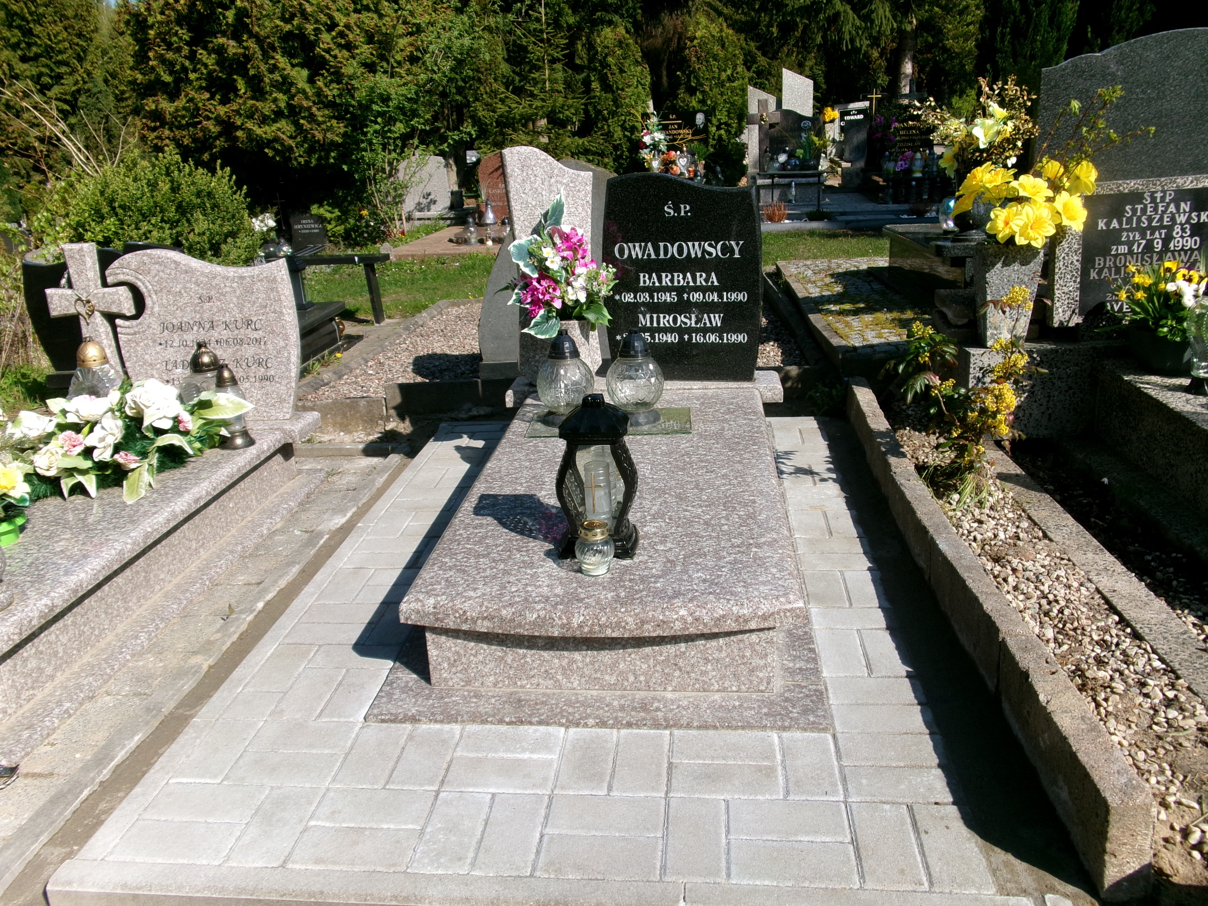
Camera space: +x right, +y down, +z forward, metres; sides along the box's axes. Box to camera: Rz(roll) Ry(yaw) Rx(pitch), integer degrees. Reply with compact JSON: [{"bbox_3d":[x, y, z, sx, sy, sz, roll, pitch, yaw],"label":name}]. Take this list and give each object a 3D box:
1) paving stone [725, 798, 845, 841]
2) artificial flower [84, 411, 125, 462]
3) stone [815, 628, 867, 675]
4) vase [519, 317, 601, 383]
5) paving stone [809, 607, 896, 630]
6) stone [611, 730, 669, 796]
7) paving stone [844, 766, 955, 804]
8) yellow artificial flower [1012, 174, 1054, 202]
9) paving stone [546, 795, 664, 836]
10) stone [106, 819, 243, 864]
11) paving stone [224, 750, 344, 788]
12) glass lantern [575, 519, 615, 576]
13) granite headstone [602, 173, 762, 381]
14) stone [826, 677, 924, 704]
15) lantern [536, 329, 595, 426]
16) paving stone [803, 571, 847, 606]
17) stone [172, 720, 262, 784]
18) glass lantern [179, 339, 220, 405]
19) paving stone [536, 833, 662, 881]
[{"bbox_3d":[0.306,0.638,1.635,0.200,0.060,0.100,-1,19,6],"label":"paving stone"},{"bbox_3d":[-1.425,-0.047,2.785,0.112,0.140,0.090,-16,23,-34],"label":"artificial flower"},{"bbox_3d":[0.518,0.462,2.135,0.093,0.060,0.199,-1,19,6],"label":"stone"},{"bbox_3d":[-0.156,-0.367,3.493,0.280,0.230,0.170,-1,18,6],"label":"vase"},{"bbox_3d":[0.585,0.411,2.273,0.196,0.060,0.097,-1,19,6],"label":"paving stone"},{"bbox_3d":[0.071,0.596,1.806,0.098,0.060,0.191,-1,19,6],"label":"stone"},{"bbox_3d":[0.531,0.619,1.745,0.200,0.060,0.100,-1,19,6],"label":"paving stone"},{"bbox_3d":[1.291,-0.797,2.942,0.125,0.060,0.100,5,64,23],"label":"yellow artificial flower"},{"bbox_3d":[0.004,0.646,1.682,0.200,0.055,0.100,-1,19,6],"label":"paving stone"},{"bbox_3d":[-0.715,0.681,1.653,0.200,0.060,0.100,-1,19,6],"label":"stone"},{"bbox_3d":[-0.596,0.620,1.845,0.200,0.055,0.100,-1,19,6],"label":"paving stone"},{"bbox_3d":[-0.018,0.197,2.020,0.080,0.100,0.080,-1,19,6],"label":"glass lantern"},{"bbox_3d":[0.266,-0.595,3.326,0.530,0.700,0.080,1,19,11],"label":"granite headstone"},{"bbox_3d":[0.546,0.506,1.982,0.200,0.060,0.100,-1,19,6],"label":"stone"},{"bbox_3d":[-0.121,-0.234,2.989,0.179,0.290,0.179,-1,19,6],"label":"lantern"},{"bbox_3d":[0.554,0.368,2.449,0.100,0.060,0.199,-1,19,6],"label":"paving stone"},{"bbox_3d":[-0.757,0.614,1.932,0.100,0.060,0.200,-1,19,6],"label":"stone"},{"bbox_3d":[-1.244,-0.205,3.086,0.170,0.303,0.170,-1,19,6],"label":"glass lantern"},{"bbox_3d":[-0.006,0.678,1.588,0.200,0.055,0.100,-1,19,6],"label":"paving stone"}]

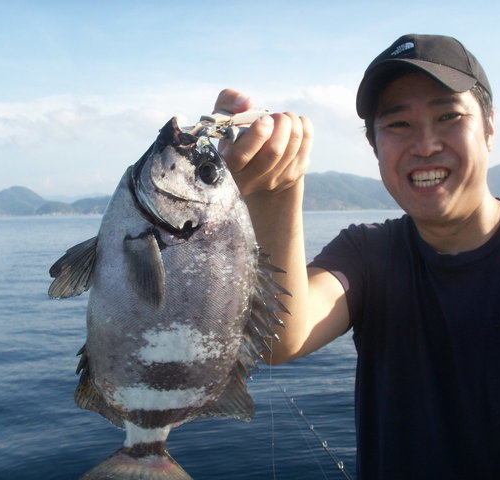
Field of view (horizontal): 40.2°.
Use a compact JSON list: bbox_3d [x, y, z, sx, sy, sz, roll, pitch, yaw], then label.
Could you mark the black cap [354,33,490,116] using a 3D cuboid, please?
[{"bbox_3d":[0.229,-0.219,0.920,0.170,0.130,0.262,-9,-6,32],"label":"black cap"}]

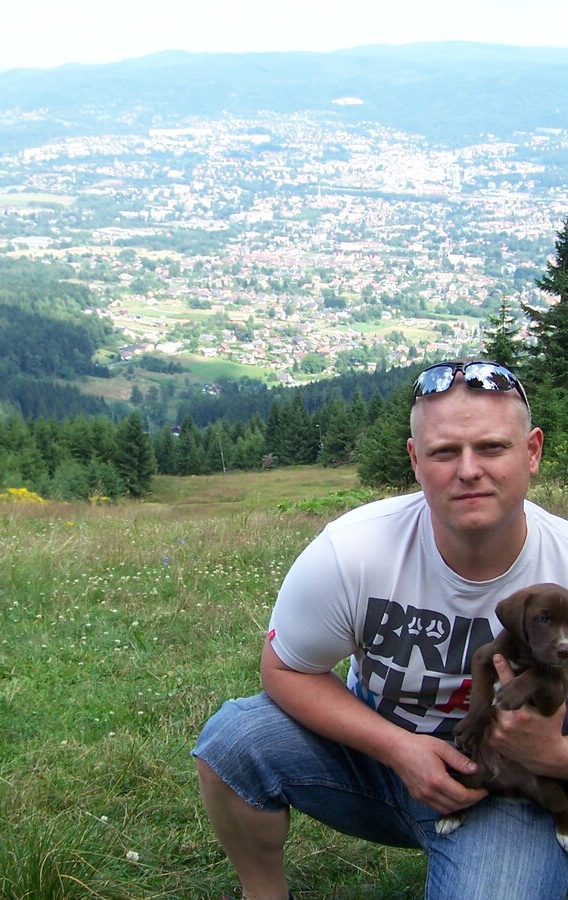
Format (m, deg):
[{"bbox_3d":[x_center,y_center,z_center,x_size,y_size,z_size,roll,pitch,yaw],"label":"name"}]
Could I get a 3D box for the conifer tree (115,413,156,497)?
[{"bbox_3d":[-8.125,0.297,72.295,2.300,4.880,2.300,0,17,0],"label":"conifer tree"}]

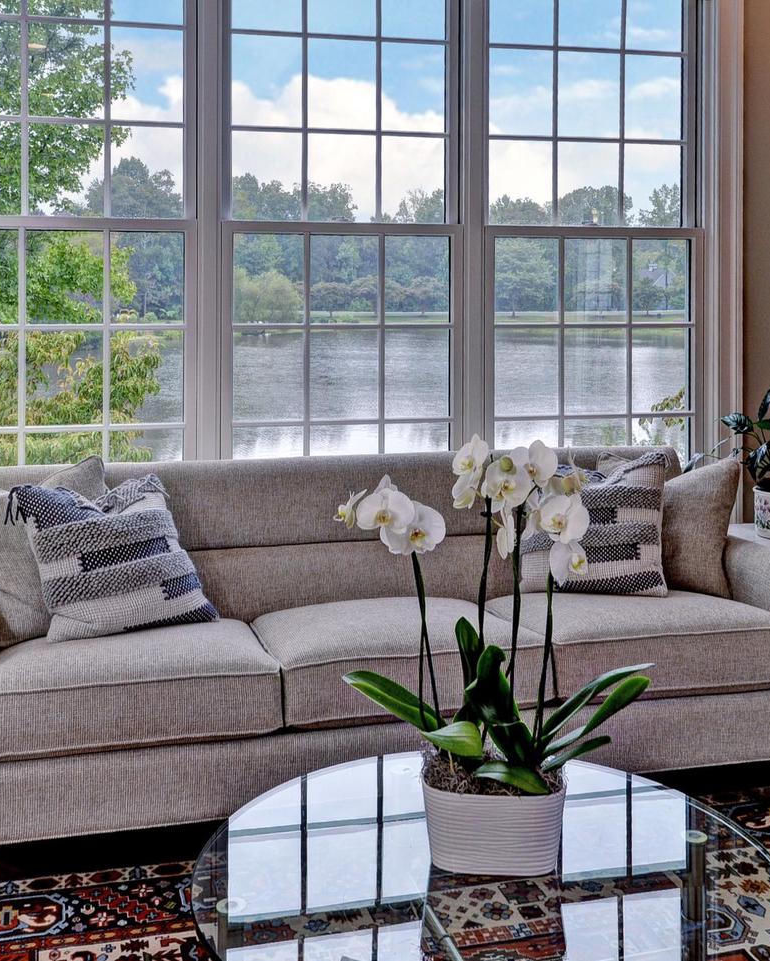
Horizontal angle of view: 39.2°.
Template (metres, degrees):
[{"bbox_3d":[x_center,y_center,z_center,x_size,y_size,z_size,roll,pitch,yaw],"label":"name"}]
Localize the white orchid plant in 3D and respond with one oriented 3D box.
[{"bbox_3d":[0.160,0.200,1.596,0.447,0.510,0.310,0,6,3],"label":"white orchid plant"}]

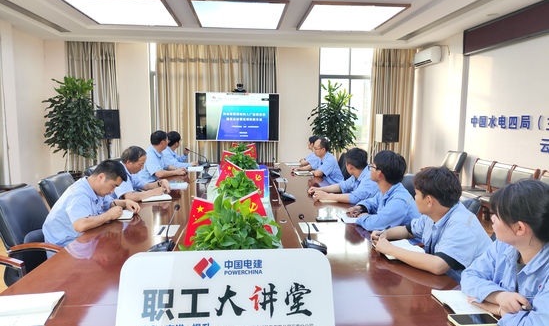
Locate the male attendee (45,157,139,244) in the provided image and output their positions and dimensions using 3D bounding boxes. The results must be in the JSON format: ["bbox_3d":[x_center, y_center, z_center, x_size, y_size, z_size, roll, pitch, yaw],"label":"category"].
[{"bbox_3d":[-1.330,0.572,2.848,0.740,1.170,0.600,-1,7,-11],"label":"male attendee"}]

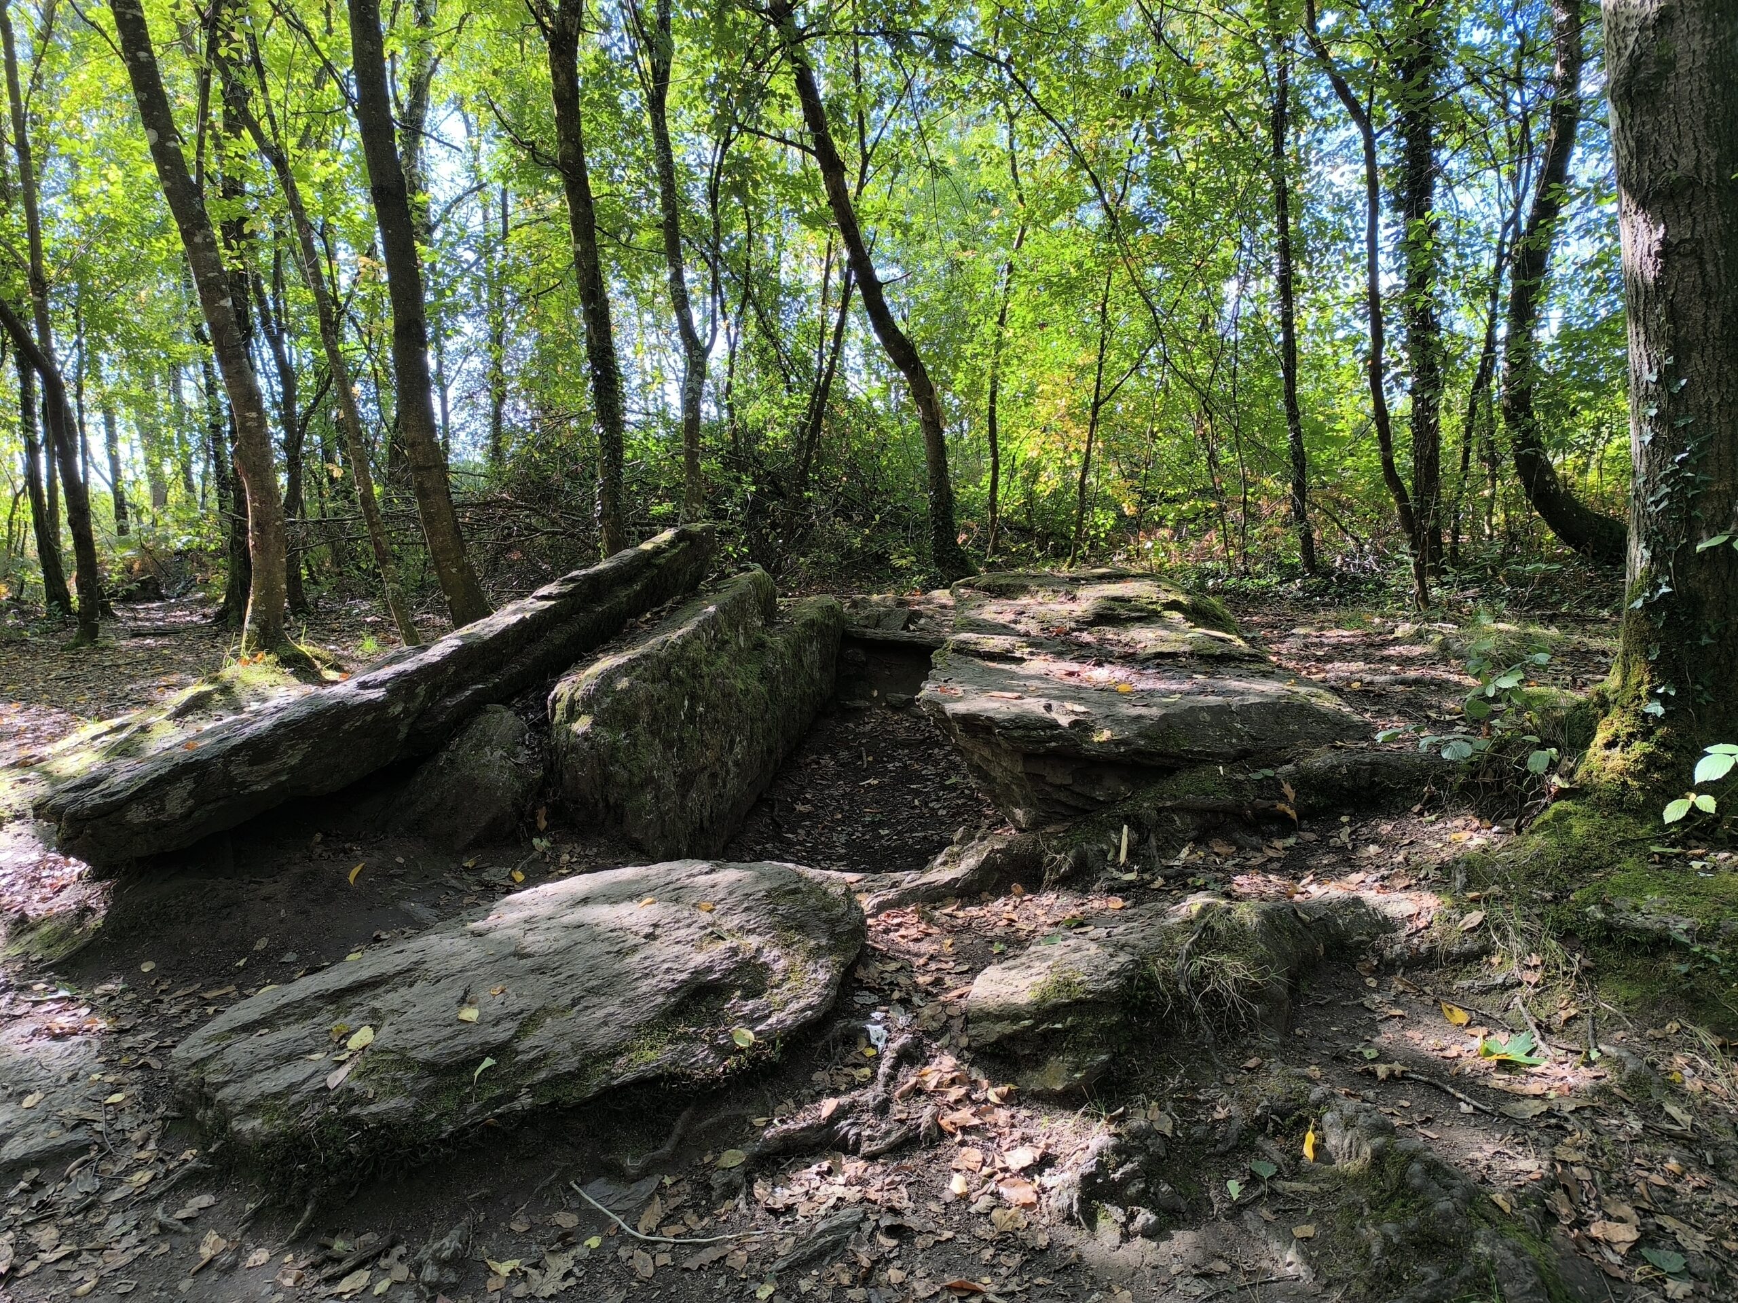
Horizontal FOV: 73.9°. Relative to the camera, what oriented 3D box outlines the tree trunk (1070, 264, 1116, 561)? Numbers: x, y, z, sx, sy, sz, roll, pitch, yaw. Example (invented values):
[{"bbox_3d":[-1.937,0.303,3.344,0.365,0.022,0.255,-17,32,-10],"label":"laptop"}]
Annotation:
[{"bbox_3d":[2.440,-2.586,12.545,0.440,3.200,0.300,0,9,0],"label":"tree trunk"}]

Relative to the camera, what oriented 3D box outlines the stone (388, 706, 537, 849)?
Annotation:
[{"bbox_3d":[-1.630,0.467,4.722,0.580,0.500,0.420,-3,10,-15],"label":"stone"}]

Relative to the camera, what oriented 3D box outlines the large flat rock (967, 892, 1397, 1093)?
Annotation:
[{"bbox_3d":[0.880,0.846,3.183,1.280,0.260,0.550,-5,11,-27],"label":"large flat rock"}]

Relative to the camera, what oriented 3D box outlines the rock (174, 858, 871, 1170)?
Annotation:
[{"bbox_3d":[-0.780,0.838,3.111,1.750,0.330,1.020,-7,12,-37],"label":"rock"}]

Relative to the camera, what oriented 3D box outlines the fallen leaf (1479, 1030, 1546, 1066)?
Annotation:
[{"bbox_3d":[1.670,1.030,3.000,0.160,0.045,0.110,2,6,20],"label":"fallen leaf"}]

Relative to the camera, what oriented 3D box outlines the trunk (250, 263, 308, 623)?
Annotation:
[{"bbox_3d":[-5.320,-1.868,10.435,0.400,3.200,0.320,0,9,0],"label":"trunk"}]

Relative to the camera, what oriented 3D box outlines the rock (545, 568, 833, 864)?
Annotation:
[{"bbox_3d":[-0.700,0.141,5.701,0.760,0.830,2.400,2,10,10],"label":"rock"}]

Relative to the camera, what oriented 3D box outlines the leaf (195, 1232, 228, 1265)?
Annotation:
[{"bbox_3d":[-1.319,1.199,2.320,0.060,0.018,0.075,-3,7,-25],"label":"leaf"}]

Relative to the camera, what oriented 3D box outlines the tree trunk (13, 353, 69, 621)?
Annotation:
[{"bbox_3d":[-10.021,-2.025,14.000,0.240,3.110,0.240,-9,0,1],"label":"tree trunk"}]

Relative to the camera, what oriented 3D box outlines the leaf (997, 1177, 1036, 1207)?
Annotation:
[{"bbox_3d":[0.314,1.145,2.450,0.080,0.020,0.080,0,6,0],"label":"leaf"}]

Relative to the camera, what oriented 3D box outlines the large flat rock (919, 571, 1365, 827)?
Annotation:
[{"bbox_3d":[1.220,0.157,6.152,1.950,0.920,2.300,0,6,0],"label":"large flat rock"}]

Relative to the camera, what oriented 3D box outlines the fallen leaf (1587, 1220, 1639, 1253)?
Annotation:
[{"bbox_3d":[1.482,1.164,2.300,0.095,0.020,0.070,2,6,20],"label":"fallen leaf"}]

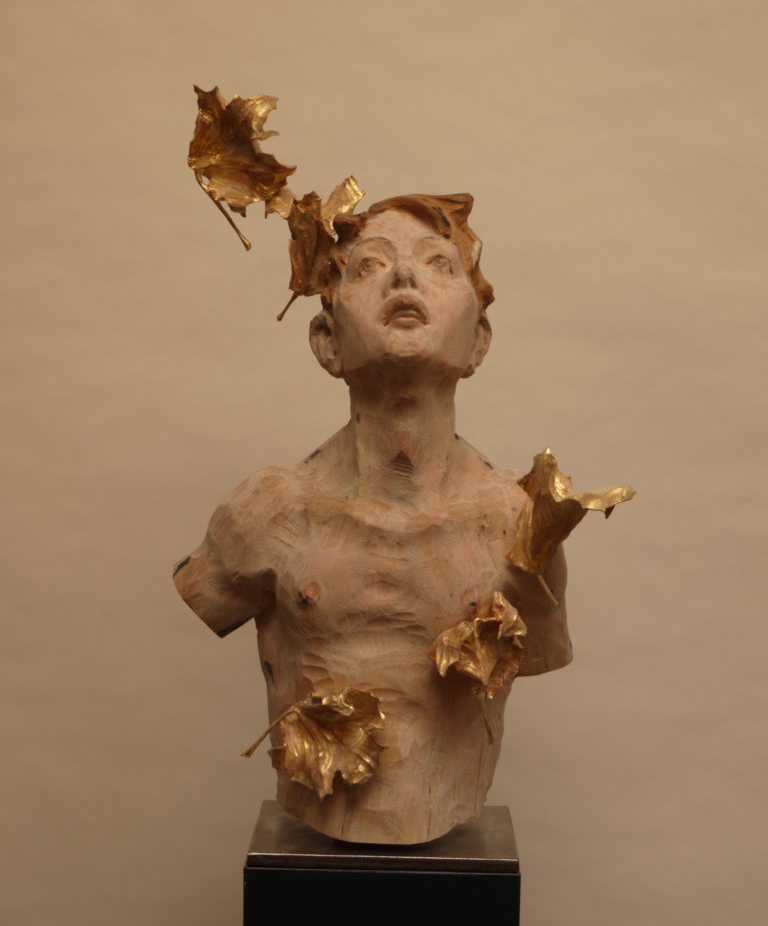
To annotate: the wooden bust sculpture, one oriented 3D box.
[{"bbox_3d":[0.018,-0.002,2.340,0.445,0.720,0.285,1,3,-2],"label":"wooden bust sculpture"}]

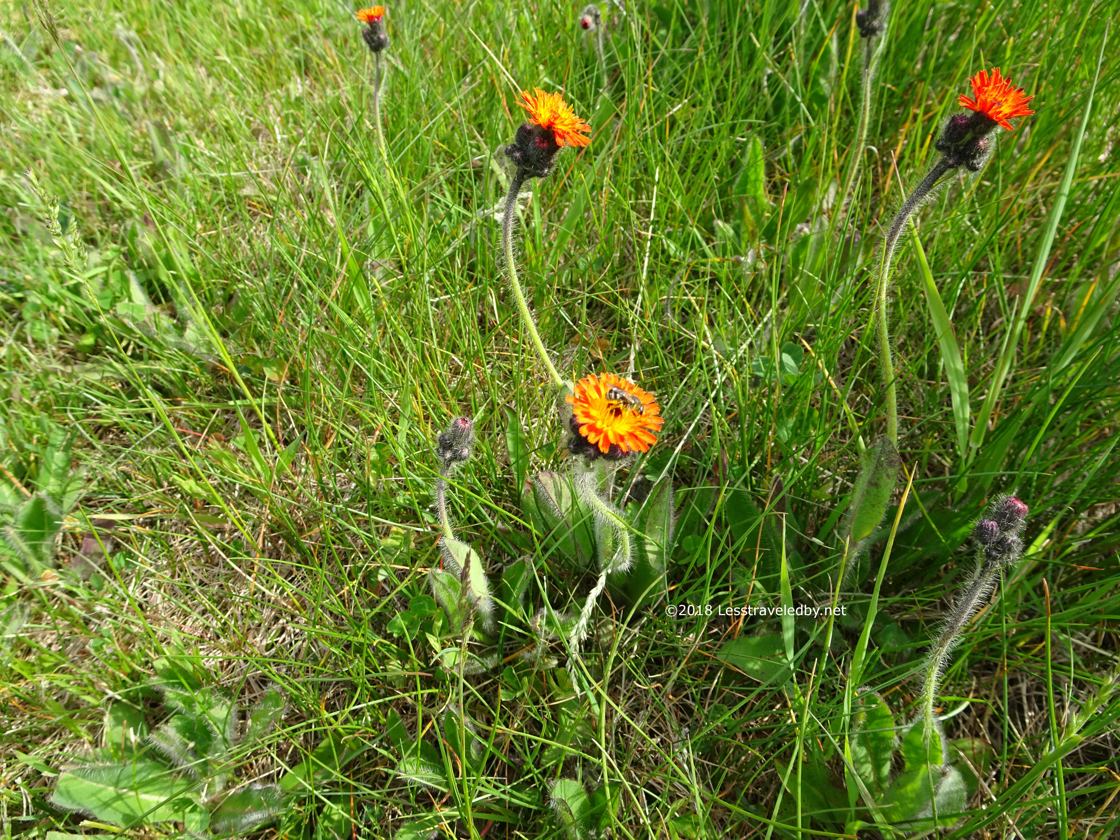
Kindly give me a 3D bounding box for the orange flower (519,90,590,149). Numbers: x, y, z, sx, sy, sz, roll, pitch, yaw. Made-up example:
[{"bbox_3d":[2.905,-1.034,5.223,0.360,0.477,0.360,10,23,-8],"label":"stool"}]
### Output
[{"bbox_3d":[-0.002,-0.081,0.210,0.023,0.010,0.023,30,36,-11],"label":"orange flower"}]

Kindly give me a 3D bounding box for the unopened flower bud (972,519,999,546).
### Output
[{"bbox_3d":[0.097,0.026,0.177,0.006,0.006,0.006,11,33,30],"label":"unopened flower bud"}]

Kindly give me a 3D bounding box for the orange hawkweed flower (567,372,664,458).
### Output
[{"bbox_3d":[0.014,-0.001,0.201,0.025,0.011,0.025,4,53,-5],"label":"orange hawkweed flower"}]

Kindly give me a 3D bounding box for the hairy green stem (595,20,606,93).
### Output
[{"bbox_3d":[0.023,-0.203,0.435,0.004,0.040,0.004,-5,44,5],"label":"hairy green stem"}]

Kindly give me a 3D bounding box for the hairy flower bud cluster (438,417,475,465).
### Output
[{"bbox_3d":[-0.035,0.007,0.265,0.013,0.016,0.013,7,43,-7],"label":"hairy flower bud cluster"}]

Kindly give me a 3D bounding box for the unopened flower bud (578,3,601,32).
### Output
[{"bbox_3d":[0.016,-0.218,0.420,0.012,0.013,0.012,-17,51,10],"label":"unopened flower bud"}]

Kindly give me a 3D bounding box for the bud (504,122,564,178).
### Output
[{"bbox_3d":[-0.007,-0.073,0.212,0.015,0.014,0.015,19,35,-8],"label":"bud"}]

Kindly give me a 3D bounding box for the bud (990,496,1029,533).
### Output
[{"bbox_3d":[0.102,0.021,0.176,0.007,0.009,0.007,-16,55,-41],"label":"bud"}]

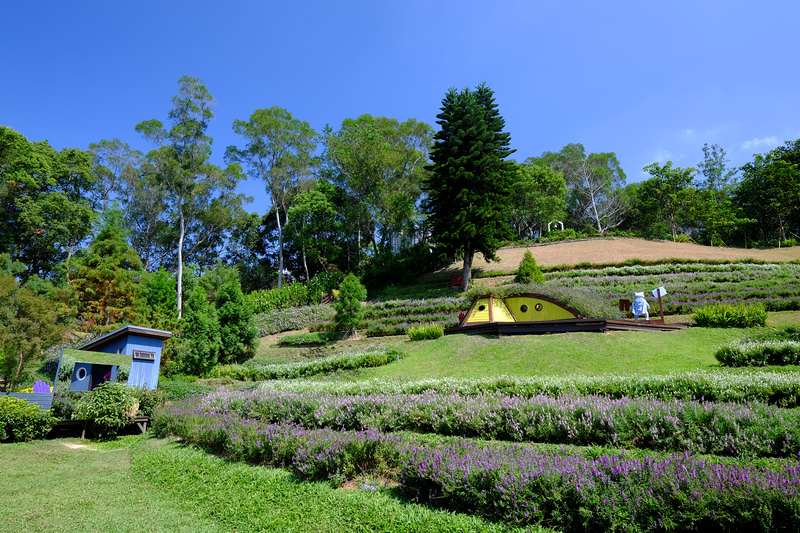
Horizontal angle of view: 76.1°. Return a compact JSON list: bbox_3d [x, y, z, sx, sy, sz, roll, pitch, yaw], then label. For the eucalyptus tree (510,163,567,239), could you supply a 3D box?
[{"bbox_3d":[13.833,-6.665,51.771,5.970,7.940,5.670,-1,-6,15],"label":"eucalyptus tree"}]

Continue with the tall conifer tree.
[{"bbox_3d":[4.293,-5.108,31.808,5.550,13.210,5.550,-1,-6,8],"label":"tall conifer tree"}]

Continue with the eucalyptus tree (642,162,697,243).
[{"bbox_3d":[23.528,-5.737,44.884,4.360,7.330,4.140,-3,-6,28],"label":"eucalyptus tree"}]

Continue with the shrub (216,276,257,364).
[{"bbox_3d":[-6.571,2.175,20.537,1.530,3.620,1.530,0,-13,0],"label":"shrub"}]

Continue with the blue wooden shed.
[{"bbox_3d":[-8.883,3.207,16.212,1.910,2.400,2.140,-2,-13,10],"label":"blue wooden shed"}]

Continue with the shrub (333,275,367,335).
[{"bbox_3d":[-2.541,1.966,25.717,1.630,3.200,1.630,0,-13,0],"label":"shrub"}]

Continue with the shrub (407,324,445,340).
[{"bbox_3d":[1.285,3.262,25.258,1.930,0.880,1.160,0,-5,0],"label":"shrub"}]

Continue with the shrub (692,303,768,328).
[{"bbox_3d":[14.612,2.163,22.592,3.120,1.150,1.500,0,-13,0],"label":"shrub"}]

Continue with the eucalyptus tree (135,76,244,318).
[{"bbox_3d":[-12.735,-4.329,31.226,6.220,15.170,5.910,2,-6,-23],"label":"eucalyptus tree"}]

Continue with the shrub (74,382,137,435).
[{"bbox_3d":[-6.296,3.062,10.954,1.150,1.130,1.040,3,-6,-29],"label":"shrub"}]

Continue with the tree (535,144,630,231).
[{"bbox_3d":[18.753,-8.163,53.204,9.230,9.770,8.300,-2,-6,20],"label":"tree"}]

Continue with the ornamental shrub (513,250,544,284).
[{"bbox_3d":[7.992,0.146,31.782,1.990,2.360,1.990,0,-13,0],"label":"ornamental shrub"}]

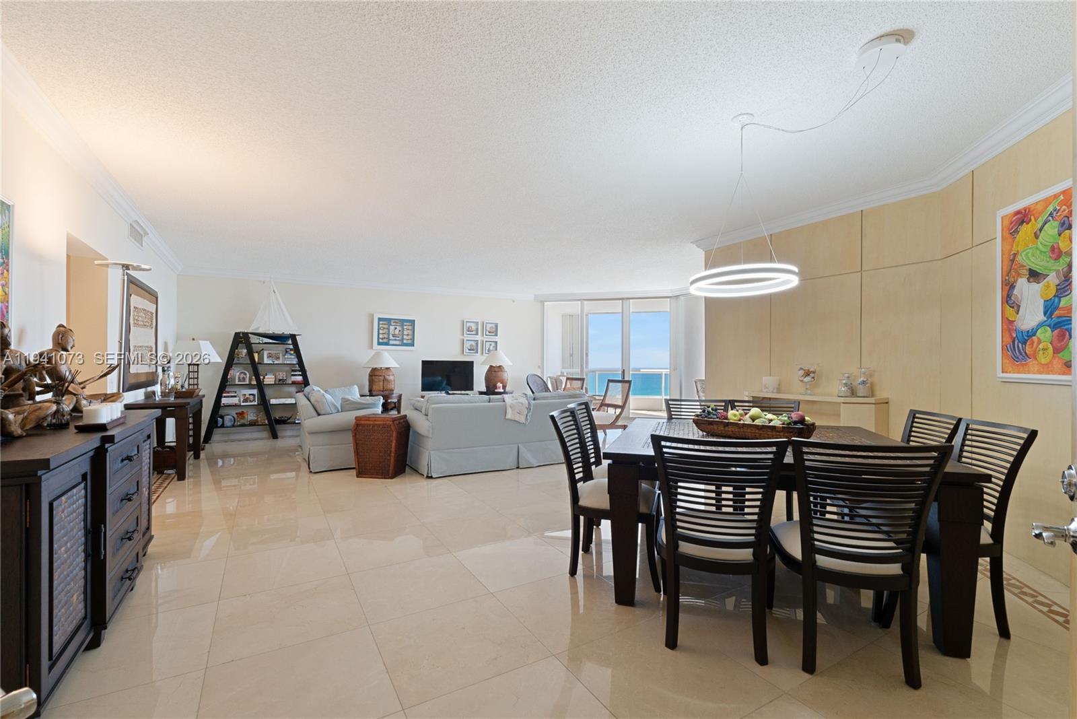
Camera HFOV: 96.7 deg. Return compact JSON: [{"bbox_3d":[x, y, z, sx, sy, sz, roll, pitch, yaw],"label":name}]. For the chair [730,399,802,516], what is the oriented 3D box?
[{"bbox_3d":[1.681,0.771,3.471,0.480,0.905,0.580,0,-1,16],"label":"chair"}]

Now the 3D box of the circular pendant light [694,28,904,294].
[{"bbox_3d":[1.337,-0.919,2.586,0.620,1.005,1.137,0,-1,-30],"label":"circular pendant light"}]

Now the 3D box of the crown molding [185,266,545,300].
[{"bbox_3d":[-2.726,-1.301,8.701,6.200,0.110,0.090,0,-1,-30],"label":"crown molding"}]

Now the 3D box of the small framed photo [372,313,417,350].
[{"bbox_3d":[-2.623,-0.490,8.772,0.775,0.635,0.040,0,-1,-30],"label":"small framed photo"}]

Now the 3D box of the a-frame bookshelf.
[{"bbox_3d":[-4.394,0.439,7.770,1.680,1.715,0.400,0,-1,-30],"label":"a-frame bookshelf"}]

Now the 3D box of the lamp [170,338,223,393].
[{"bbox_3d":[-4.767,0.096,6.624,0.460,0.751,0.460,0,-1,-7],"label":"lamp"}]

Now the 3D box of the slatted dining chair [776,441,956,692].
[{"bbox_3d":[1.263,0.757,1.998,0.500,0.910,0.610,0,-1,15],"label":"slatted dining chair"}]

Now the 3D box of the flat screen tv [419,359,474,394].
[{"bbox_3d":[-1.667,0.306,8.777,1.000,0.600,0.100,0,-1,-29],"label":"flat screen tv"}]

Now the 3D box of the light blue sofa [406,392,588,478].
[{"bbox_3d":[-0.490,0.829,5.921,2.120,0.850,0.940,0,-1,-29],"label":"light blue sofa"}]

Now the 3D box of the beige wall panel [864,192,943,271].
[{"bbox_3d":[3.025,-1.055,4.019,0.030,0.544,0.580,0,-1,-30],"label":"beige wall panel"}]

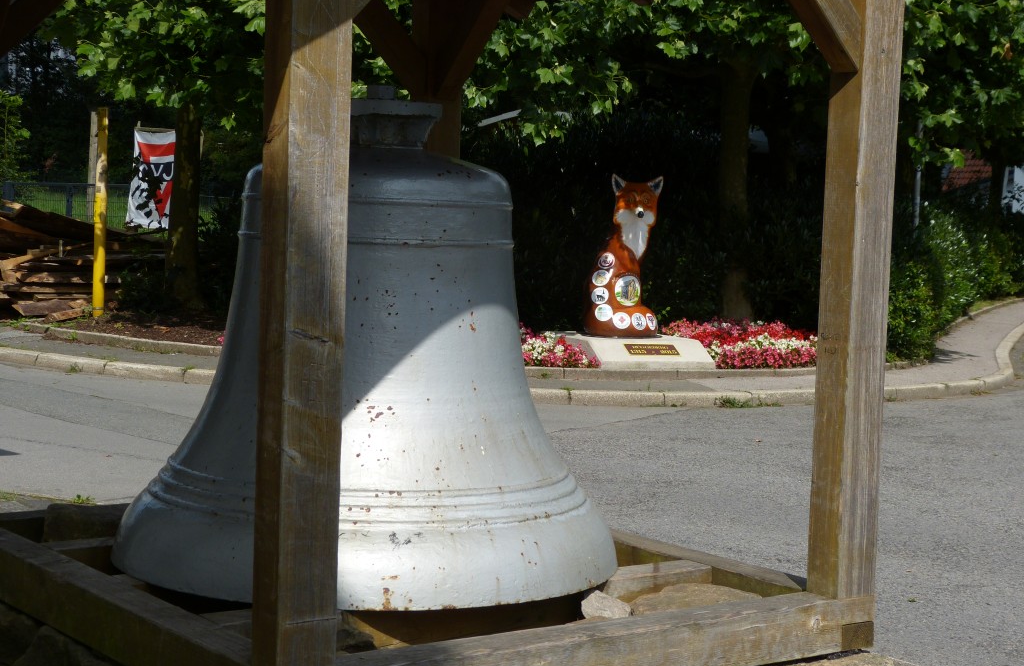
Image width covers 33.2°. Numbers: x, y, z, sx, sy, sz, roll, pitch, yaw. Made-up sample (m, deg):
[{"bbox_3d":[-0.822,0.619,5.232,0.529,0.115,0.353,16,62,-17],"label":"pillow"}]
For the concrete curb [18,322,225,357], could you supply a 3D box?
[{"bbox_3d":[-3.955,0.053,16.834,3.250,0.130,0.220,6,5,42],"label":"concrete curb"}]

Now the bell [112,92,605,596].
[{"bbox_3d":[-0.413,-0.016,5.165,1.530,1.370,1.530,2,4,-5],"label":"bell"}]

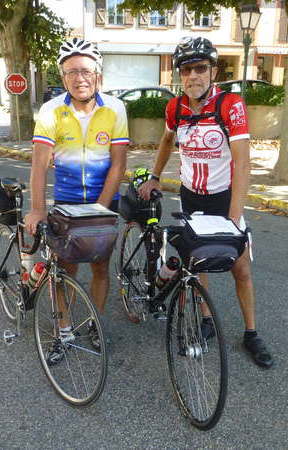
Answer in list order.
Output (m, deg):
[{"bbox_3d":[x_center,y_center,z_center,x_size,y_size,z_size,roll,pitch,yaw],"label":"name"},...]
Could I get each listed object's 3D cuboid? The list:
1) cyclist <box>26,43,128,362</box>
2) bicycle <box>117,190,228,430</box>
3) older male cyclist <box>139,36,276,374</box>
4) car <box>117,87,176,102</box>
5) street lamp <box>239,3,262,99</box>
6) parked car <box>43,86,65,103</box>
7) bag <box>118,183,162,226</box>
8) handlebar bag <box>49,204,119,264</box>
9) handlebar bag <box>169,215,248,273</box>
[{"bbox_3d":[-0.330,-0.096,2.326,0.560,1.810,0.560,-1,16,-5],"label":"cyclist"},{"bbox_3d":[0.090,0.316,2.410,0.440,0.990,1.680,1,15,-19],"label":"bicycle"},{"bbox_3d":[0.360,-0.115,2.403,0.720,1.810,0.580,2,16,4],"label":"older male cyclist"},{"bbox_3d":[-0.245,-5.312,18.501,4.000,1.460,1.720,-1,16,-3],"label":"car"},{"bbox_3d":[2.885,-4.279,11.813,0.600,3.676,0.600,0,16,0],"label":"street lamp"},{"bbox_3d":[-3.858,-5.834,20.167,1.750,1.500,4.100,-2,16,-8],"label":"parked car"},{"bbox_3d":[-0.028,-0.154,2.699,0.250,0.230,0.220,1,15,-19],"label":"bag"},{"bbox_3d":[-0.290,0.039,1.951,0.260,0.220,0.210,-3,15,-32],"label":"handlebar bag"},{"bbox_3d":[0.292,0.082,1.869,0.250,0.190,0.220,3,15,-13],"label":"handlebar bag"}]

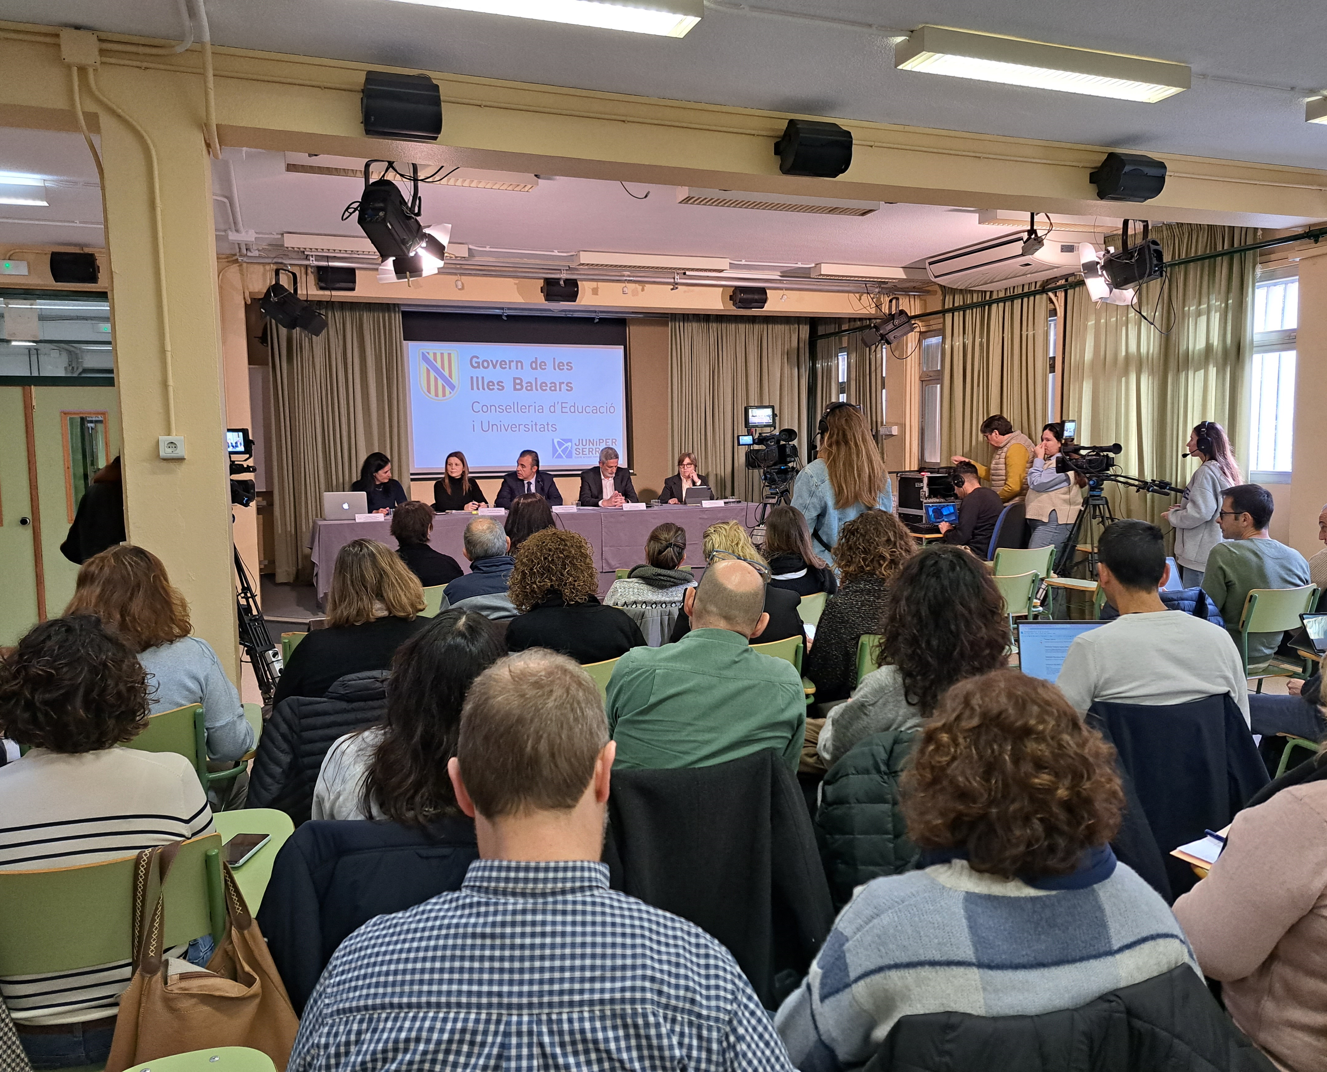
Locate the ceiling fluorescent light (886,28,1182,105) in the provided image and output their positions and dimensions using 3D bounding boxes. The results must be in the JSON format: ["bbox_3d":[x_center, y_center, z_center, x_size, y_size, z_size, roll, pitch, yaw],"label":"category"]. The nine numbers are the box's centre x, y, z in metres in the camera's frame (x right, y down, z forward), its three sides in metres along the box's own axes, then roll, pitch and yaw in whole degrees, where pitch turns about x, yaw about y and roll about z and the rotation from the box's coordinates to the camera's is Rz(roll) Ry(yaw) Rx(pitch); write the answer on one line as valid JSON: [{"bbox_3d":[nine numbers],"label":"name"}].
[{"bbox_3d":[1.510,-1.842,3.895,1.257,0.089,0.178,-3,5,-20],"label":"ceiling fluorescent light"}]

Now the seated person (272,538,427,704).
[{"bbox_3d":[-0.930,0.610,3.119,0.520,1.251,0.750,-3,6,-21],"label":"seated person"}]

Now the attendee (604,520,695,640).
[{"bbox_3d":[-0.098,0.516,4.255,0.480,1.189,0.750,-3,6,-21],"label":"attendee"}]

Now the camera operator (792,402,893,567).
[{"bbox_3d":[0.980,0.159,5.350,0.520,1.740,0.380,-3,6,-25],"label":"camera operator"}]

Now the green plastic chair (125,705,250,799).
[{"bbox_3d":[-1.594,0.899,2.984,0.512,0.818,0.552,-4,7,-30],"label":"green plastic chair"}]

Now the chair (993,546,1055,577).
[{"bbox_3d":[2.290,0.487,6.632,0.512,0.818,0.552,-3,6,-20],"label":"chair"}]

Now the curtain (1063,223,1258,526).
[{"bbox_3d":[3.530,-0.752,7.251,0.140,2.970,1.700,-3,6,-21],"label":"curtain"}]

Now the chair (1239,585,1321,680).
[{"bbox_3d":[2.916,0.643,4.970,0.512,0.818,0.552,-3,6,-19],"label":"chair"}]

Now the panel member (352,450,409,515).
[{"bbox_3d":[-2.513,-0.108,8.849,0.520,1.270,0.750,-5,7,-36],"label":"panel member"}]

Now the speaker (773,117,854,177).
[{"bbox_3d":[0.644,-1.652,4.230,0.270,0.205,0.190,-3,18,-20],"label":"speaker"}]

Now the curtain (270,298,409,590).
[{"bbox_3d":[-3.148,-0.933,9.663,1.260,2.740,0.180,-3,6,-20],"label":"curtain"}]

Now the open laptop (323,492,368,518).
[{"bbox_3d":[-2.654,-0.258,8.347,0.325,0.220,0.270,-2,5,-9],"label":"open laptop"}]

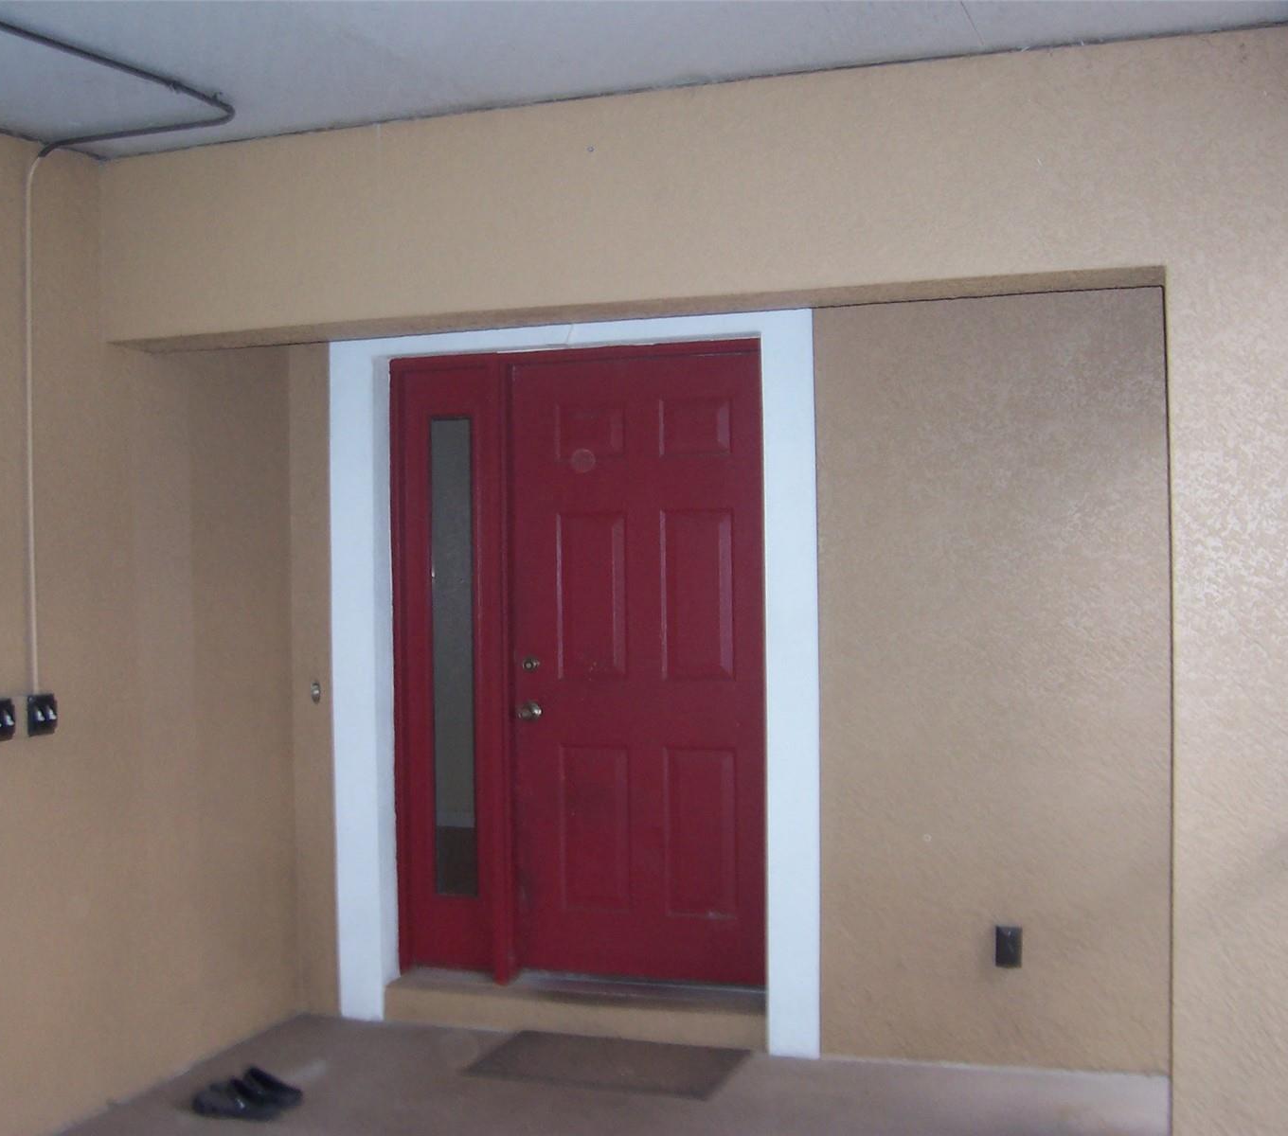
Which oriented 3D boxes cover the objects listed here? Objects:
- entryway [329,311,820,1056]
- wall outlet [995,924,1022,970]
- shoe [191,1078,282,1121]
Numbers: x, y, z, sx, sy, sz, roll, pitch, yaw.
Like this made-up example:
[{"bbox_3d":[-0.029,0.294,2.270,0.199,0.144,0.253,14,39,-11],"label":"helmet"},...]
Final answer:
[{"bbox_3d":[-0.238,0.362,5.223,1.636,2.266,0.140,-1,0,18],"label":"entryway"},{"bbox_3d":[1.064,1.111,4.728,0.073,0.117,0.030,-1,0,18],"label":"wall outlet"},{"bbox_3d":[-1.120,1.456,4.441,0.260,0.075,0.098,-1,0,24],"label":"shoe"}]

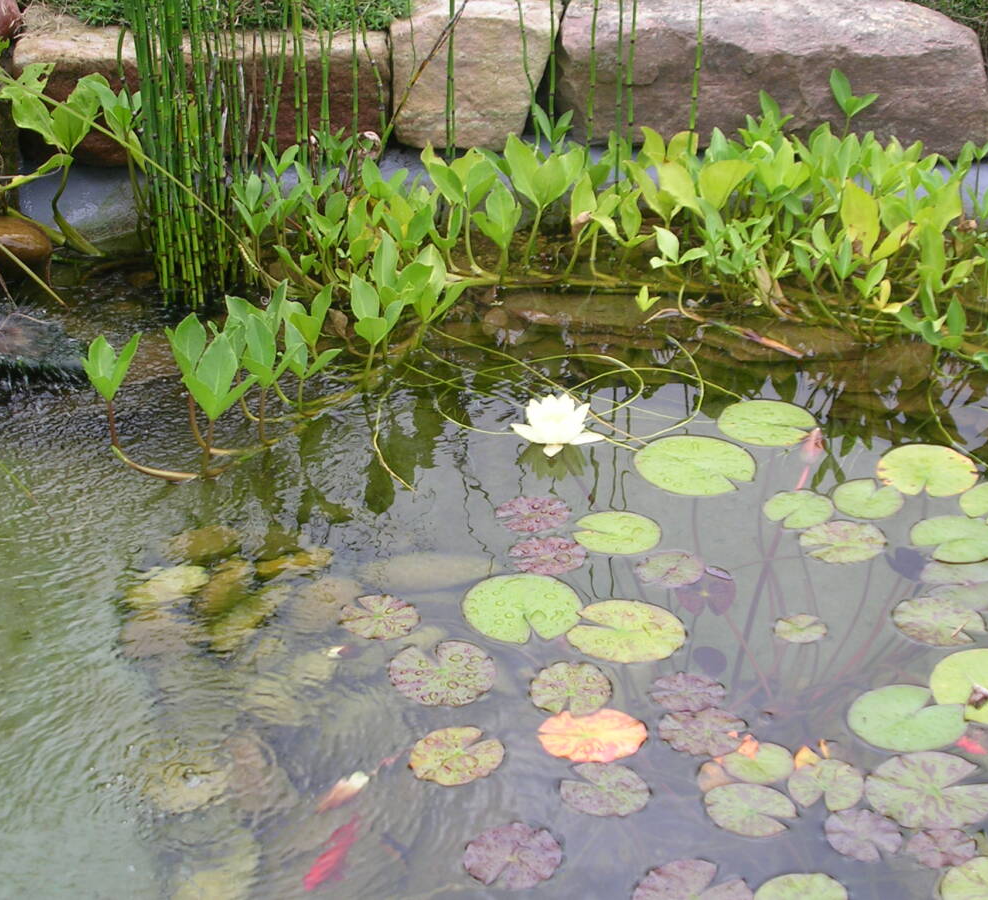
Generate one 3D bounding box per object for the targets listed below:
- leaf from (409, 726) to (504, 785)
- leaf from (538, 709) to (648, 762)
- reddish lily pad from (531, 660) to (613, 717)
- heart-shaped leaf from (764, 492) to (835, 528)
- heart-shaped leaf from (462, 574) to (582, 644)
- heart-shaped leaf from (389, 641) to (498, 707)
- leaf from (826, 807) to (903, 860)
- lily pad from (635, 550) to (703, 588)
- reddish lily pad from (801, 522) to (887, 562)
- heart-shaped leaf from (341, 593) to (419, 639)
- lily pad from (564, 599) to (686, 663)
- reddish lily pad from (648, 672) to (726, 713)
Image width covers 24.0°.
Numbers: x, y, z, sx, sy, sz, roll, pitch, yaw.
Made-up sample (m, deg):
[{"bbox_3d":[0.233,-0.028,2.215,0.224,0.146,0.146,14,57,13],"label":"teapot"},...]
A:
[{"bbox_3d":[-0.037,0.296,2.256,0.096,0.012,0.085,-22,37,-34],"label":"leaf"},{"bbox_3d":[0.103,0.296,2.408,0.113,0.010,0.092,1,30,2],"label":"leaf"},{"bbox_3d":[0.083,0.255,2.480,0.086,0.010,0.097,2,30,3],"label":"reddish lily pad"},{"bbox_3d":[0.348,0.065,2.658,0.074,0.012,0.090,23,37,34],"label":"heart-shaped leaf"},{"bbox_3d":[0.032,0.167,2.481,0.127,0.012,0.131,0,30,0],"label":"heart-shaped leaf"},{"bbox_3d":[-0.051,0.227,2.375,0.109,0.014,0.116,0,30,0],"label":"heart-shaped leaf"},{"bbox_3d":[0.360,0.376,2.267,0.072,0.010,0.081,-14,33,-23],"label":"leaf"},{"bbox_3d":[0.203,0.138,2.685,0.074,0.010,0.084,23,37,35],"label":"lily pad"},{"bbox_3d":[0.391,0.100,2.596,0.100,0.016,0.083,-9,31,-15],"label":"reddish lily pad"},{"bbox_3d":[-0.129,0.185,2.596,0.089,0.012,0.094,-22,36,-34],"label":"heart-shaped leaf"},{"bbox_3d":[0.146,0.200,2.568,0.129,0.012,0.128,0,29,0],"label":"lily pad"},{"bbox_3d":[0.196,0.242,2.348,0.077,0.014,0.067,-2,30,-3],"label":"reddish lily pad"}]

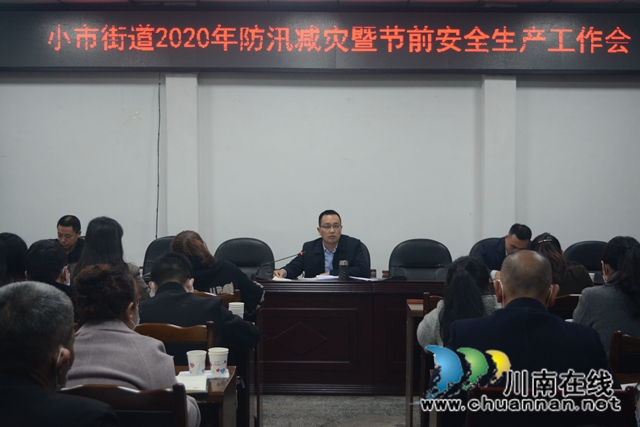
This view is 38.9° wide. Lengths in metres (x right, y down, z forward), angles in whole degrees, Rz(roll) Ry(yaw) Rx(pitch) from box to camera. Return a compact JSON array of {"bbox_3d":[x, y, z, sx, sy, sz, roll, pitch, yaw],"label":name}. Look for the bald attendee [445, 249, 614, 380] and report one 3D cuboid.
[{"bbox_3d":[0.657,0.733,2.930,0.530,1.250,0.720,0,3,1],"label":"bald attendee"}]

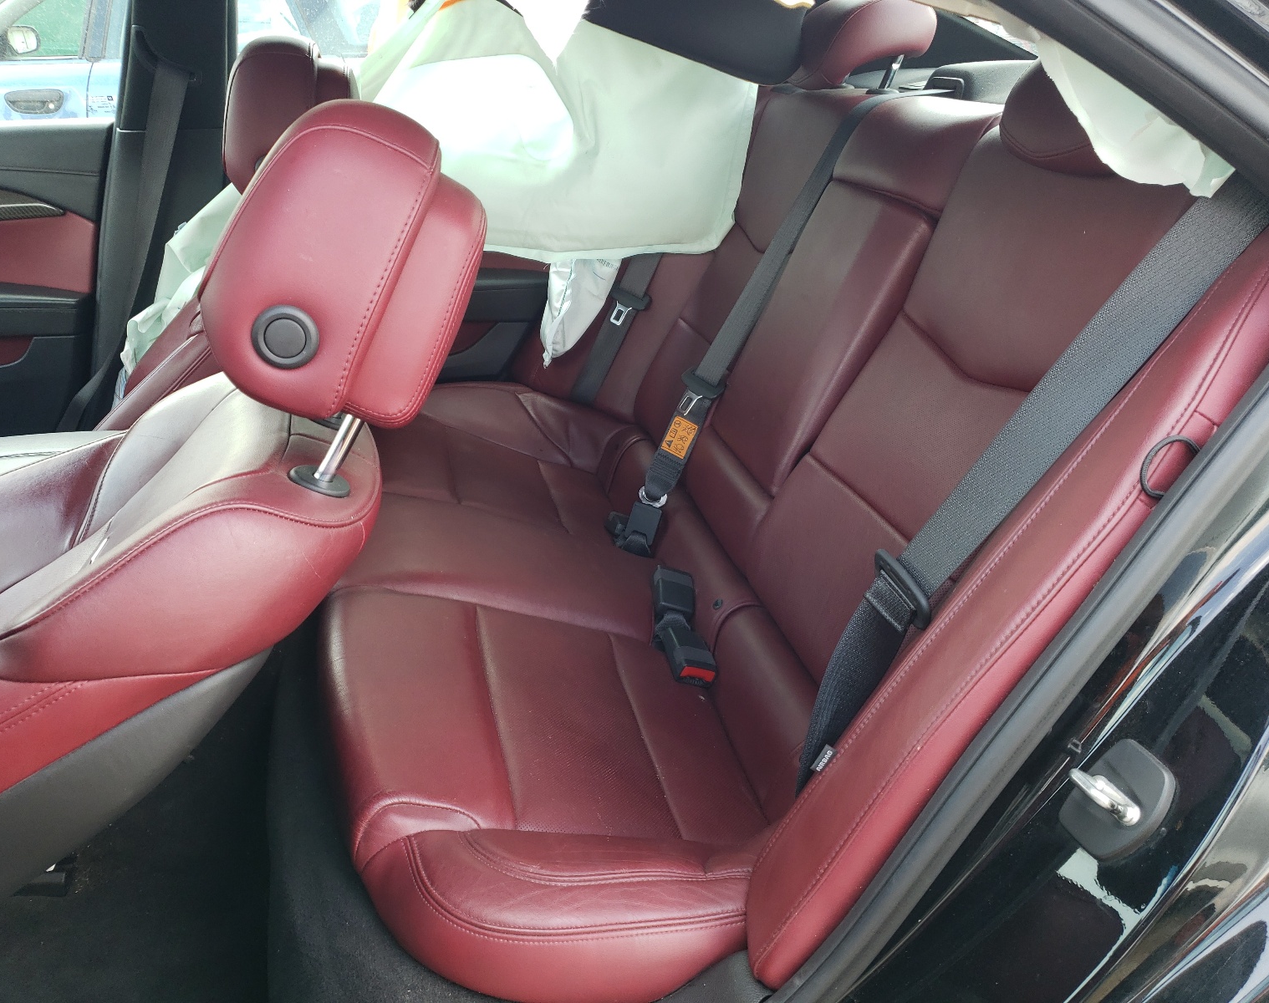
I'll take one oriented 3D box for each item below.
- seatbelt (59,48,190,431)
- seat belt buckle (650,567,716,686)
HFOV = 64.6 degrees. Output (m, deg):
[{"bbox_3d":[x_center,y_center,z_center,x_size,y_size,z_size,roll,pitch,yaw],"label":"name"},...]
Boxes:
[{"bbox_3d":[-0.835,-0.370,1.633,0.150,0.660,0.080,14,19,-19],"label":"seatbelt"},{"bbox_3d":[0.056,0.144,1.165,0.050,0.042,0.160,2,45,-10],"label":"seat belt buckle"}]

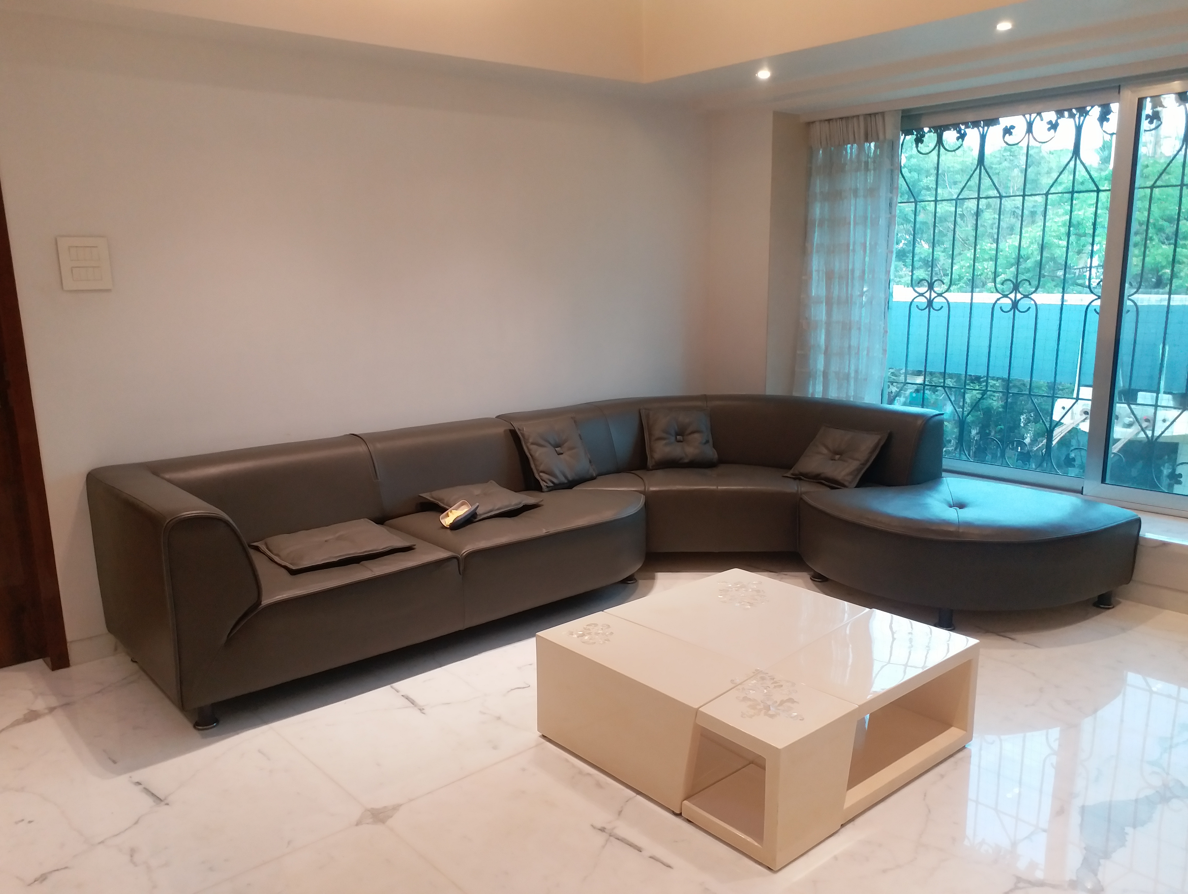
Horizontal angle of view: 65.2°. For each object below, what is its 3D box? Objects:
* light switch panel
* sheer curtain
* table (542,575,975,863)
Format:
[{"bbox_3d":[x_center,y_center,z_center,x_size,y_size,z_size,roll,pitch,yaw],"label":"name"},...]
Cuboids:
[{"bbox_3d":[-1.854,-0.667,3.392,0.165,0.190,0.015,-10,14,-41],"label":"light switch panel"},{"bbox_3d":[1.414,-0.881,5.326,0.116,1.929,0.595,-10,14,-41],"label":"sheer curtain"},{"bbox_3d":[0.495,0.757,2.901,0.958,0.341,0.958,-10,14,-40],"label":"table"}]

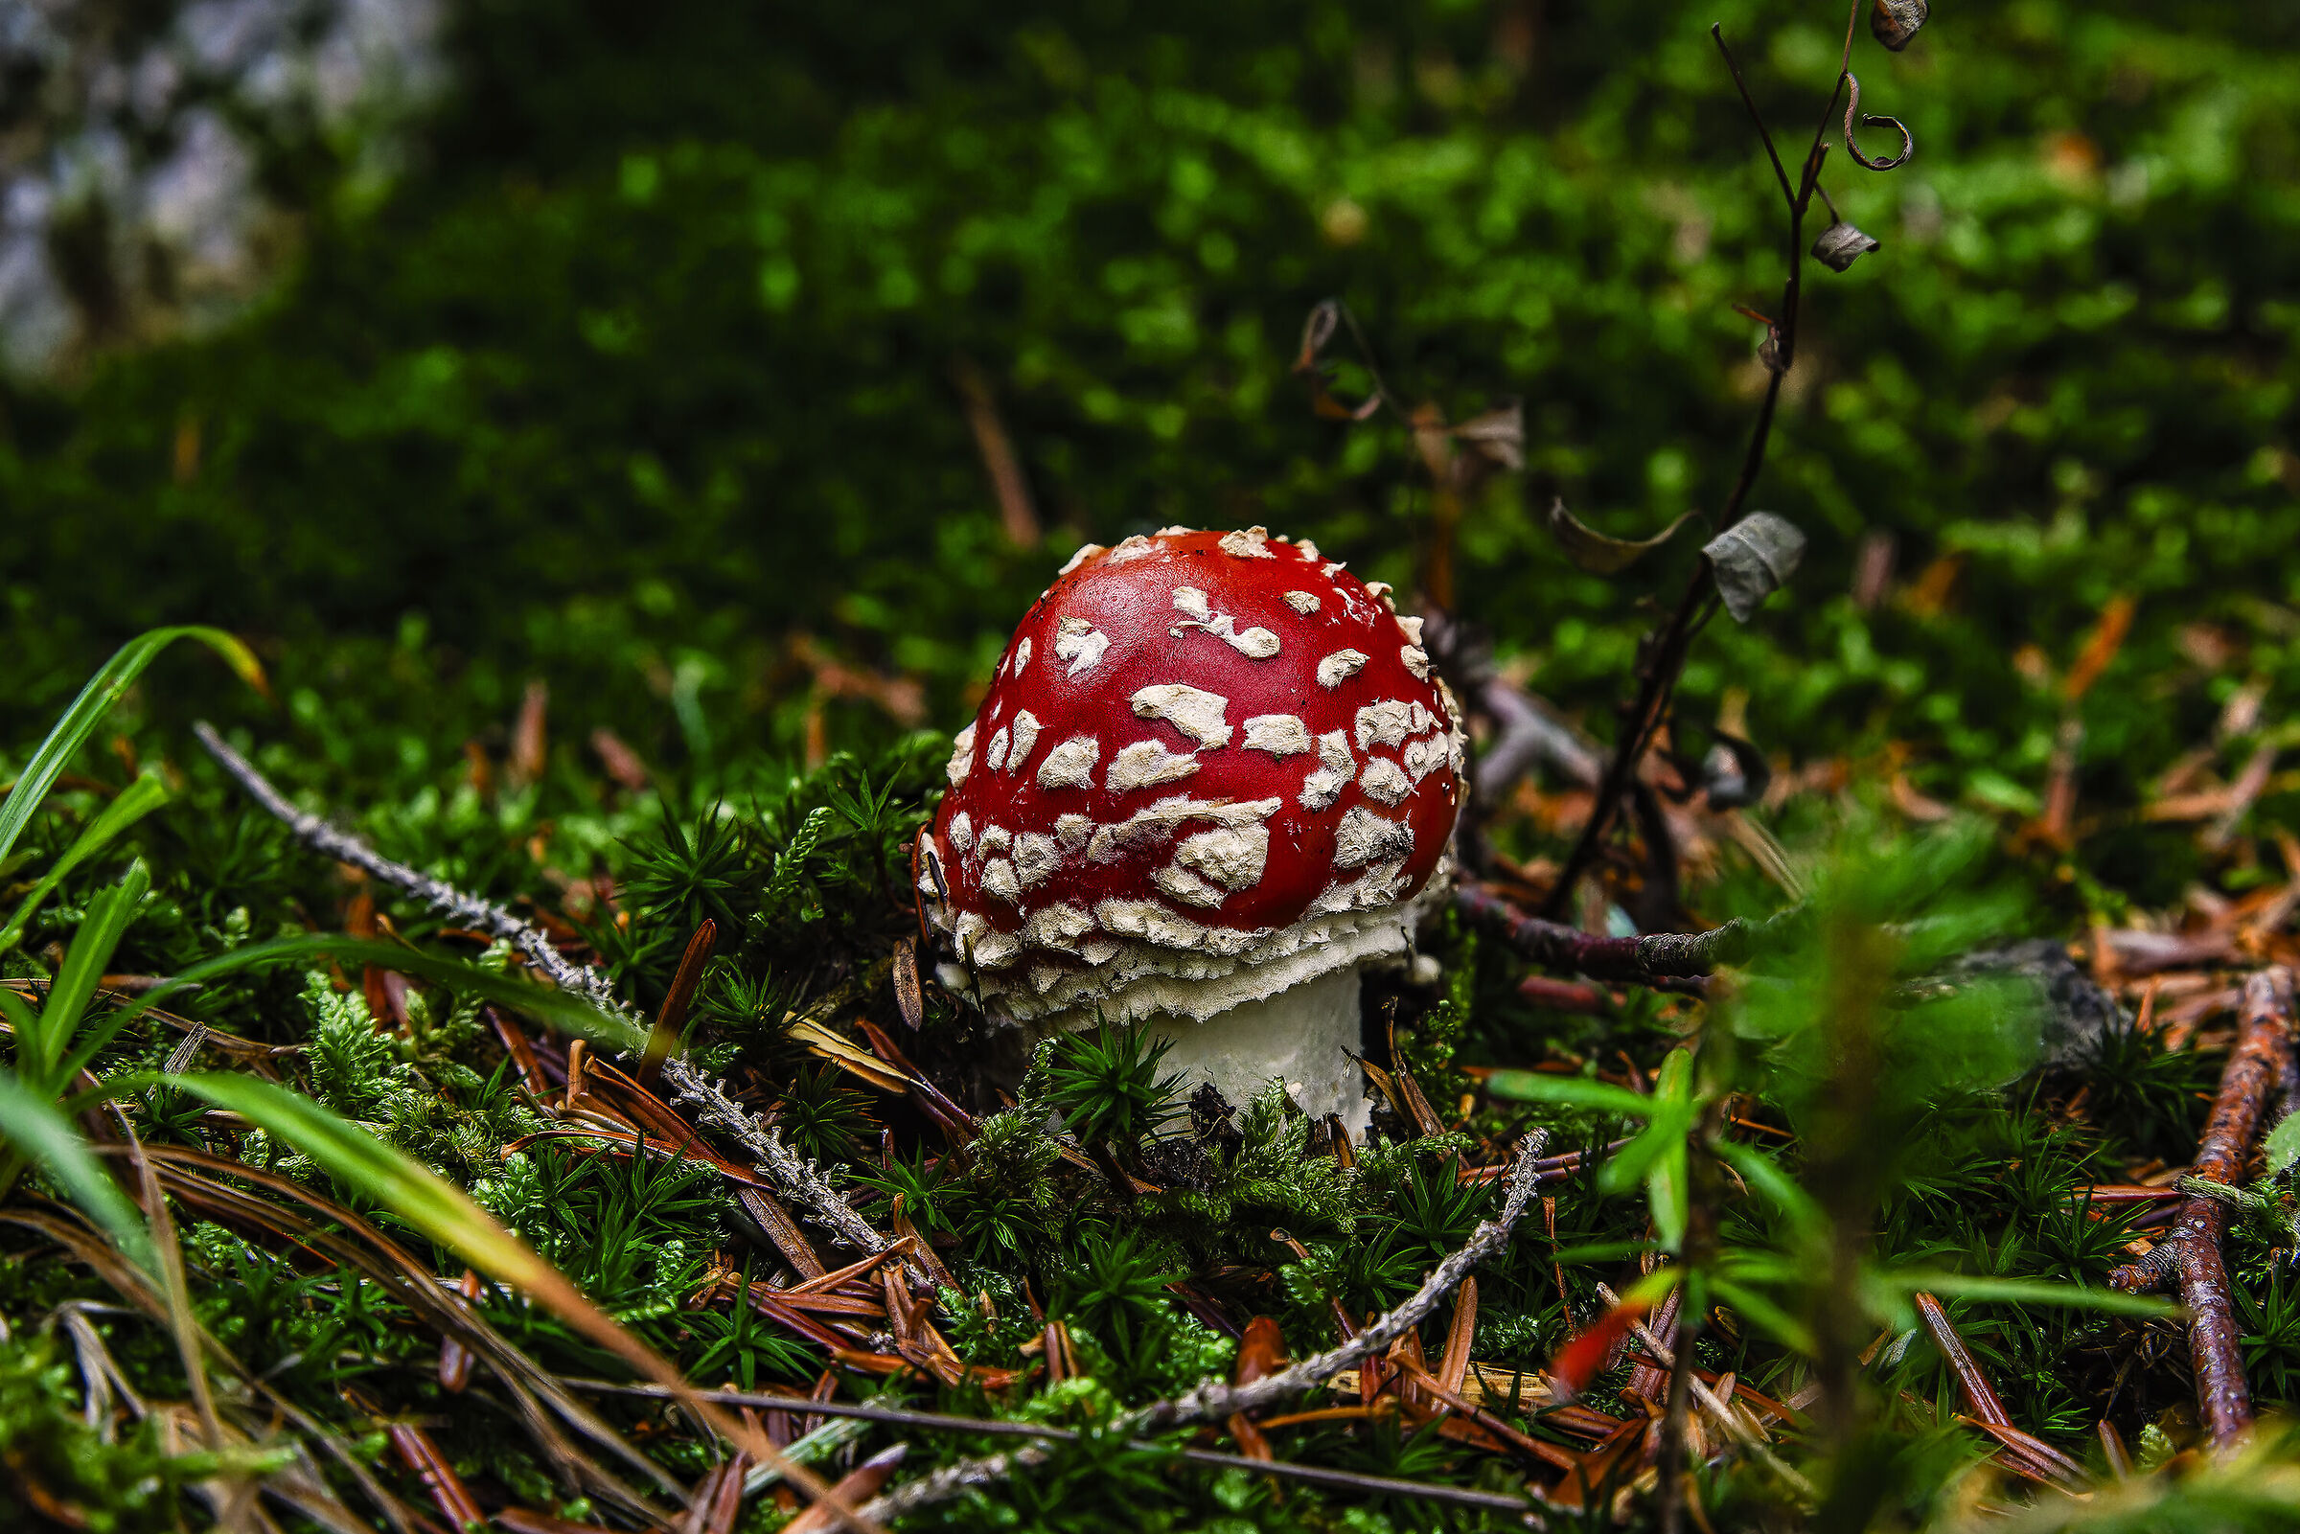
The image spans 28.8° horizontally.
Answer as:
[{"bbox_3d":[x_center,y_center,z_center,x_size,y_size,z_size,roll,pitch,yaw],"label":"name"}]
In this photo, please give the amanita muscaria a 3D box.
[{"bbox_3d":[0.004,0.006,0.490,0.059,0.065,0.059,-3,14,0],"label":"amanita muscaria"}]

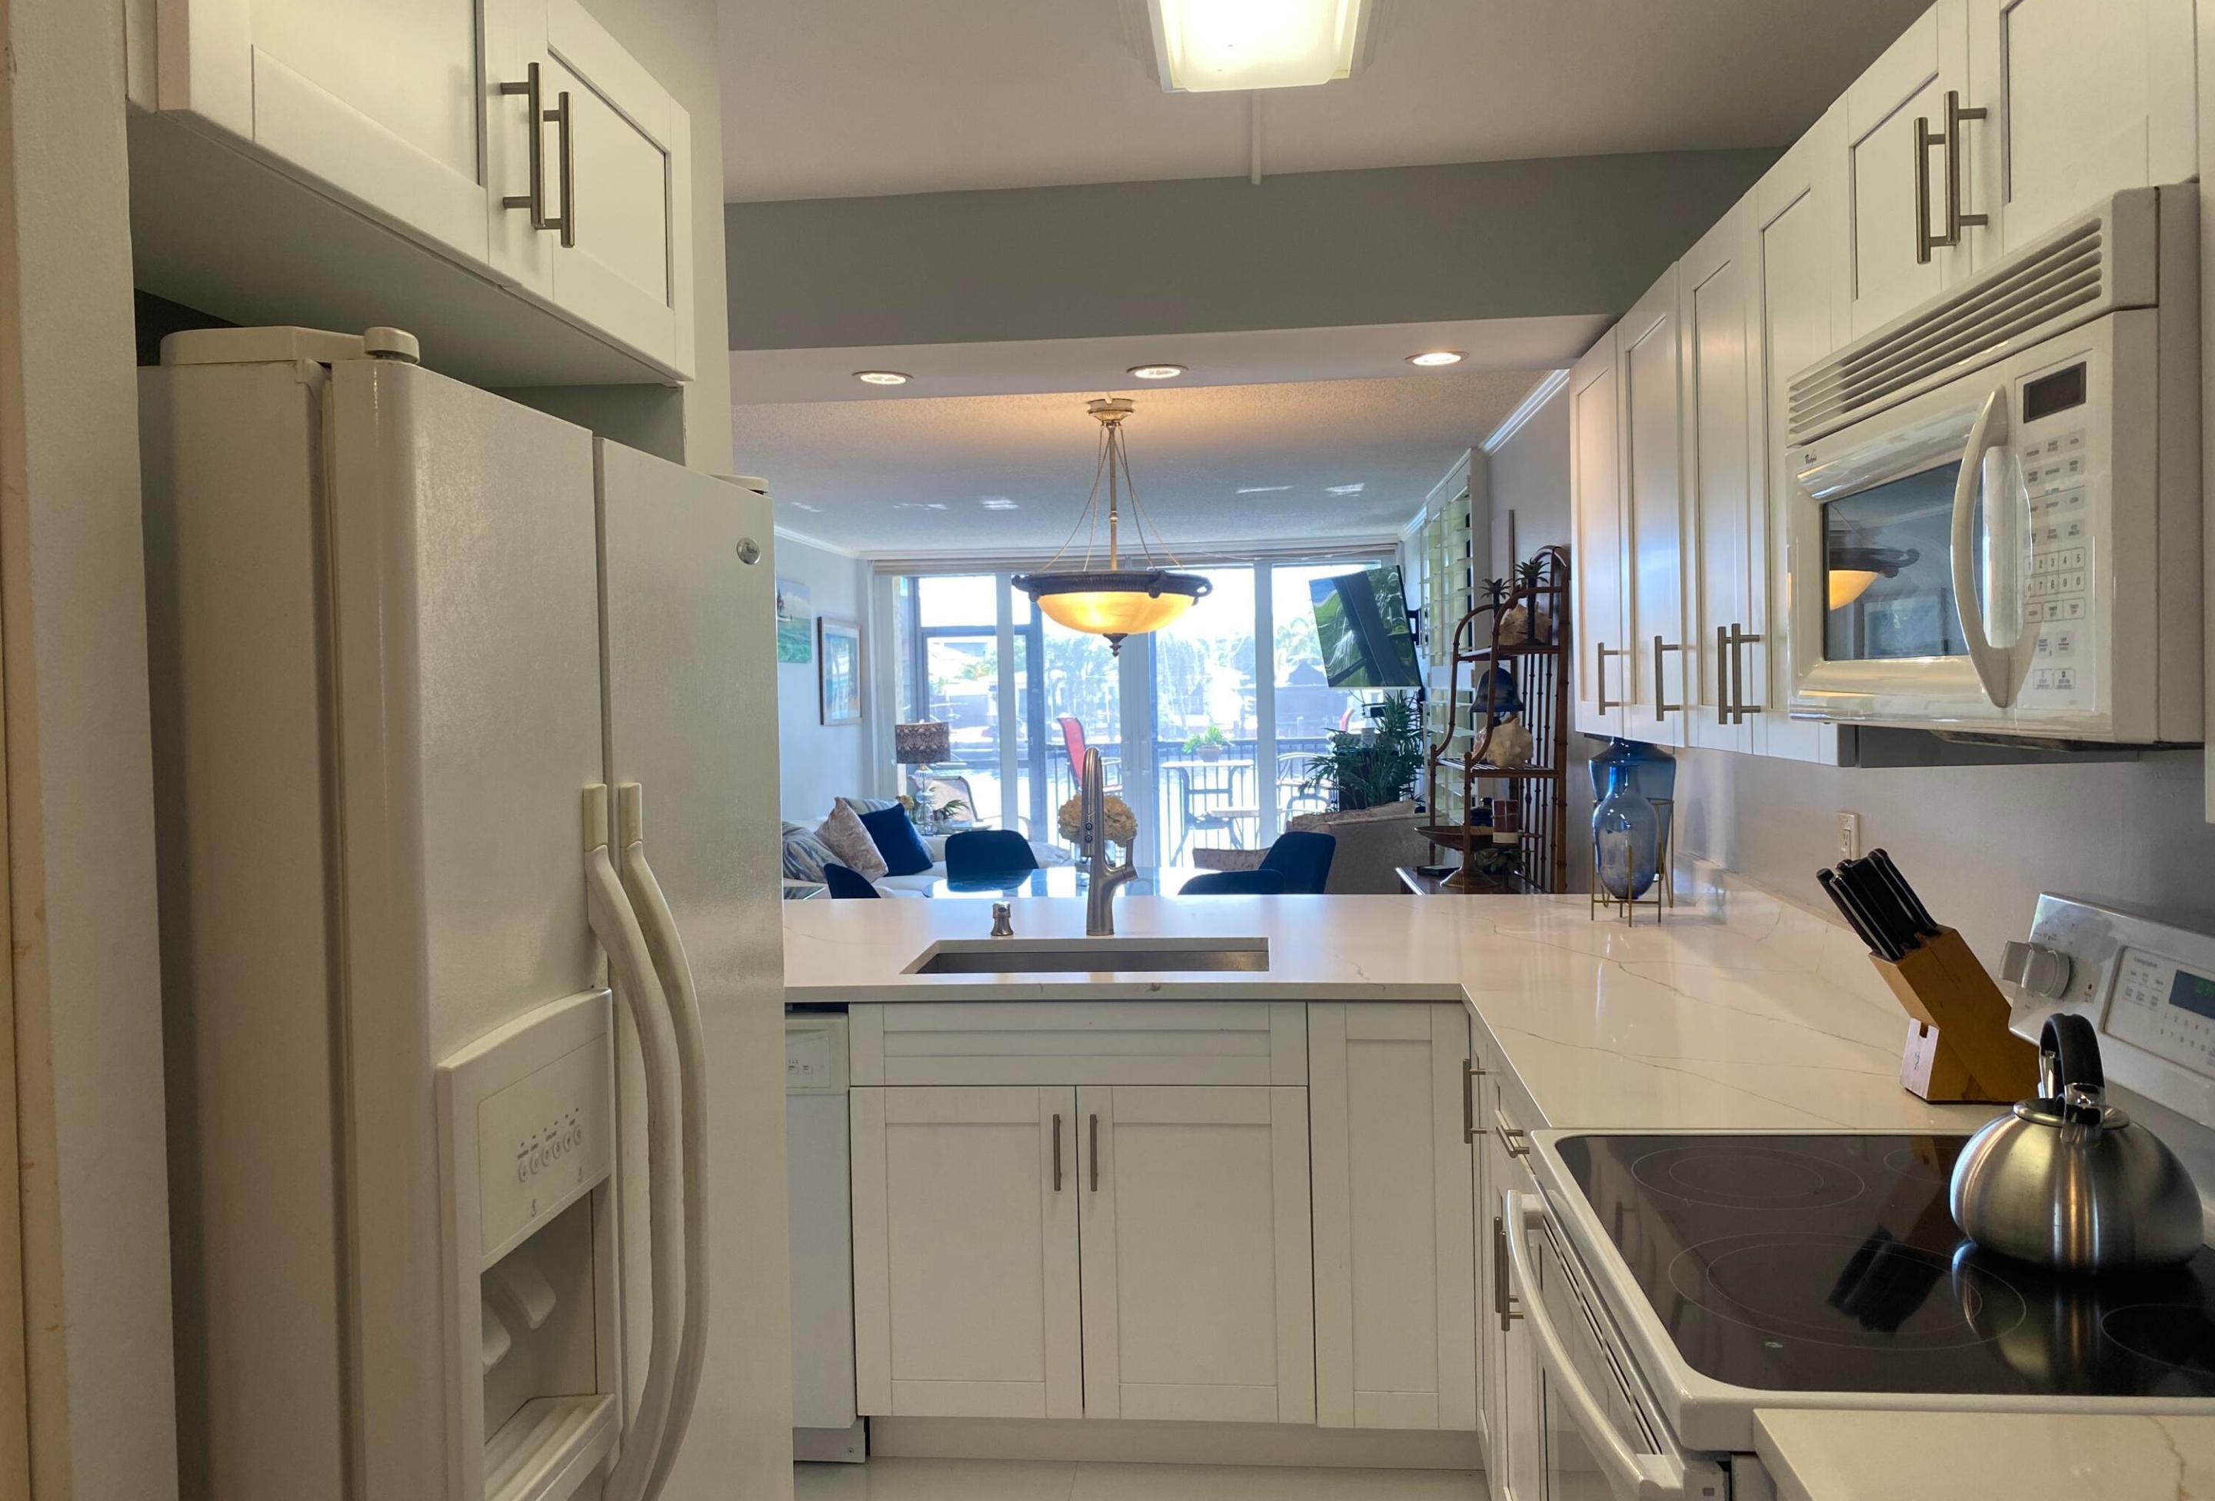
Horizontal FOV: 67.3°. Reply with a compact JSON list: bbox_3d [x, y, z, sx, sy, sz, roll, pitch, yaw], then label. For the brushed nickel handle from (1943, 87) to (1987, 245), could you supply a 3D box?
[{"bbox_3d":[0.784,-0.531,1.519,0.038,0.138,0.012,-1,2,5],"label":"brushed nickel handle"}]

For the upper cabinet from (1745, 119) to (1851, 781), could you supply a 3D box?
[{"bbox_3d":[1.015,-0.367,2.073,0.325,0.753,0.335,-1,2,5],"label":"upper cabinet"}]

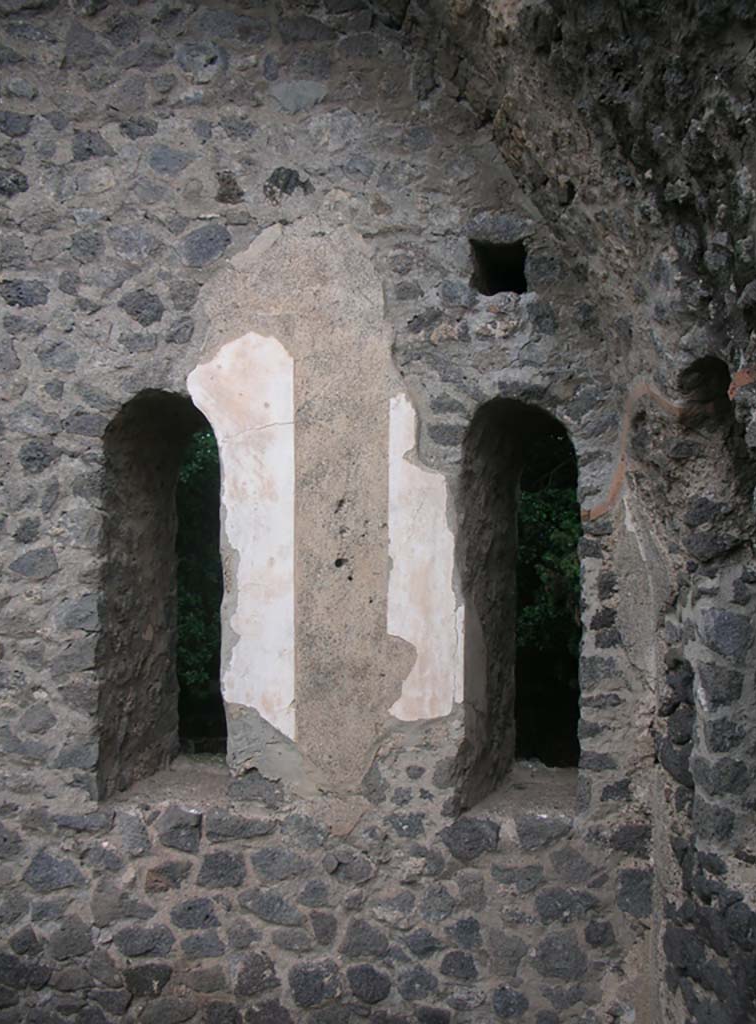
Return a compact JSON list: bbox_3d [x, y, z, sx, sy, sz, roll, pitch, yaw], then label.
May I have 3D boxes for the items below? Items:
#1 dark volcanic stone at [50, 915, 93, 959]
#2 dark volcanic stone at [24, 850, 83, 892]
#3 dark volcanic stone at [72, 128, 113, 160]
[{"bbox_3d":[-0.995,1.383,3.408,0.139,0.140,0.100,0,-4,3],"label":"dark volcanic stone"},{"bbox_3d":[-1.105,1.223,3.531,0.212,0.146,0.130,0,-3,0],"label":"dark volcanic stone"},{"bbox_3d":[-1.140,-1.473,4.151,0.162,0.125,0.107,0,-2,0],"label":"dark volcanic stone"}]

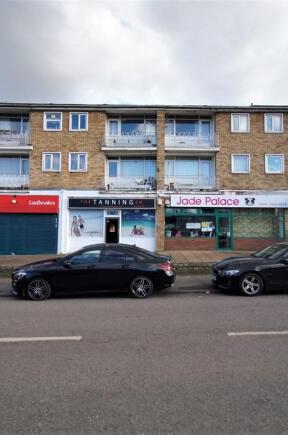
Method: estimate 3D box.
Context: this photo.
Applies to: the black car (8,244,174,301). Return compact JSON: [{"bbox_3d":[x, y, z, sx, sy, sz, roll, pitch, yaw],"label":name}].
[{"bbox_3d":[-1.389,1.481,7.996,4.630,1.430,1.780,0,-3,-3],"label":"black car"}]

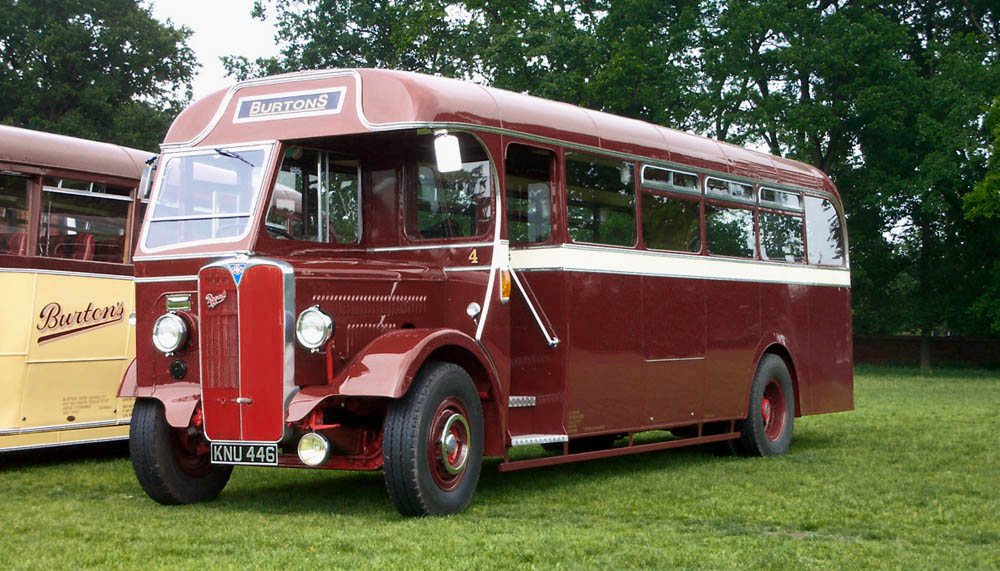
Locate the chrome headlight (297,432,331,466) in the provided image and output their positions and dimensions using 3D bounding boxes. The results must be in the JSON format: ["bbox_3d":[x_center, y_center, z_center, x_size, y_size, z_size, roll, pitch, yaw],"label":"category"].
[{"bbox_3d":[-1.123,1.001,10.340,0.202,0.202,0.111,-2,-2,31],"label":"chrome headlight"}]

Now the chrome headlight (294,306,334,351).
[{"bbox_3d":[-1.084,0.261,10.230,0.250,0.255,0.180,-2,-3,30],"label":"chrome headlight"}]

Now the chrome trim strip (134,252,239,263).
[{"bbox_3d":[-2.023,-0.187,10.930,0.891,0.032,0.025,-2,-3,30],"label":"chrome trim strip"}]

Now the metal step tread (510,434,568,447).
[{"bbox_3d":[0.252,1.033,11.346,0.070,0.055,0.693,-3,-3,36],"label":"metal step tread"}]

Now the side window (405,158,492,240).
[{"bbox_3d":[-0.354,-0.591,11.534,0.703,0.558,0.051,-2,-2,31],"label":"side window"}]

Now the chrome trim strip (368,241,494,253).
[{"bbox_3d":[-0.483,-0.259,11.580,1.030,0.022,0.020,-2,-2,31],"label":"chrome trim strip"}]

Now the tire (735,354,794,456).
[{"bbox_3d":[2.334,1.084,15.016,0.240,0.950,0.950,-2,-3,30],"label":"tire"}]

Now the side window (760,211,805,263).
[{"bbox_3d":[2.551,-0.437,15.285,0.051,0.453,1.058,-2,-2,31],"label":"side window"}]

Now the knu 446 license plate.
[{"bbox_3d":[-1.568,1.038,10.418,0.525,0.132,0.020,-2,-3,30],"label":"knu 446 license plate"}]

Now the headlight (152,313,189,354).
[{"bbox_3d":[-2.084,0.305,10.818,0.246,0.253,0.131,-2,-2,31],"label":"headlight"}]

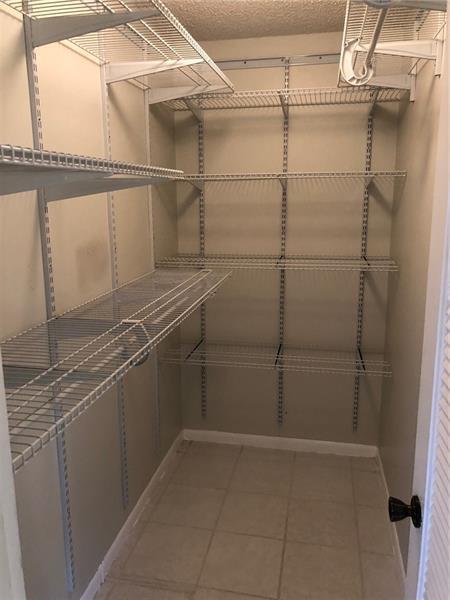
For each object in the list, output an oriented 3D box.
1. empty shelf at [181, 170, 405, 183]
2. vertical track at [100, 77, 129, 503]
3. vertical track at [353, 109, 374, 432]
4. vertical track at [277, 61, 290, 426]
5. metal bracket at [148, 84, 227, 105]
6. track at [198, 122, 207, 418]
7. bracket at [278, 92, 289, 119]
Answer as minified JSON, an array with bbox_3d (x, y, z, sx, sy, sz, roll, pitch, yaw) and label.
[{"bbox_3d":[0.289,-0.652,2.575,1.210,0.030,0.415,2,11,11],"label":"empty shelf"},{"bbox_3d":[-0.468,-0.051,2.083,0.020,2.105,0.028,2,11,11],"label":"vertical track"},{"bbox_3d":[0.794,-0.192,2.794,0.028,2.037,0.018,2,11,11],"label":"vertical track"},{"bbox_3d":[0.348,-0.259,2.873,0.028,2.145,0.018,2,11,11],"label":"vertical track"},{"bbox_3d":[-0.171,-1.000,2.364,0.403,0.075,0.018,2,11,11],"label":"metal bracket"},{"bbox_3d":[-0.134,-0.223,2.980,0.028,2.020,0.018,2,11,11],"label":"track"},{"bbox_3d":[0.299,-1.012,2.511,0.020,0.066,0.412,2,11,11],"label":"bracket"}]

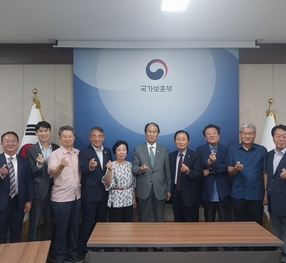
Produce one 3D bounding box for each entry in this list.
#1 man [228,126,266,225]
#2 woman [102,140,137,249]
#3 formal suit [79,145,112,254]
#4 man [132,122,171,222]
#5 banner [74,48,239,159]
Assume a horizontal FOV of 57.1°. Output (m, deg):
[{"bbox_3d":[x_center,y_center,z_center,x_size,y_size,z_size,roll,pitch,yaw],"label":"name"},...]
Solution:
[{"bbox_3d":[1.378,0.753,3.530,0.530,1.710,0.360,0,0,8],"label":"man"},{"bbox_3d":[-0.308,0.863,3.460,0.460,1.490,0.340,0,0,-3],"label":"woman"},{"bbox_3d":[-0.628,0.873,3.480,0.500,1.410,0.340,0,0,-10],"label":"formal suit"},{"bbox_3d":[0.114,0.747,3.530,0.510,1.720,0.360,0,0,0],"label":"man"},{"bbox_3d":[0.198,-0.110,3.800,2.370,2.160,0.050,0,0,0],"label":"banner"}]

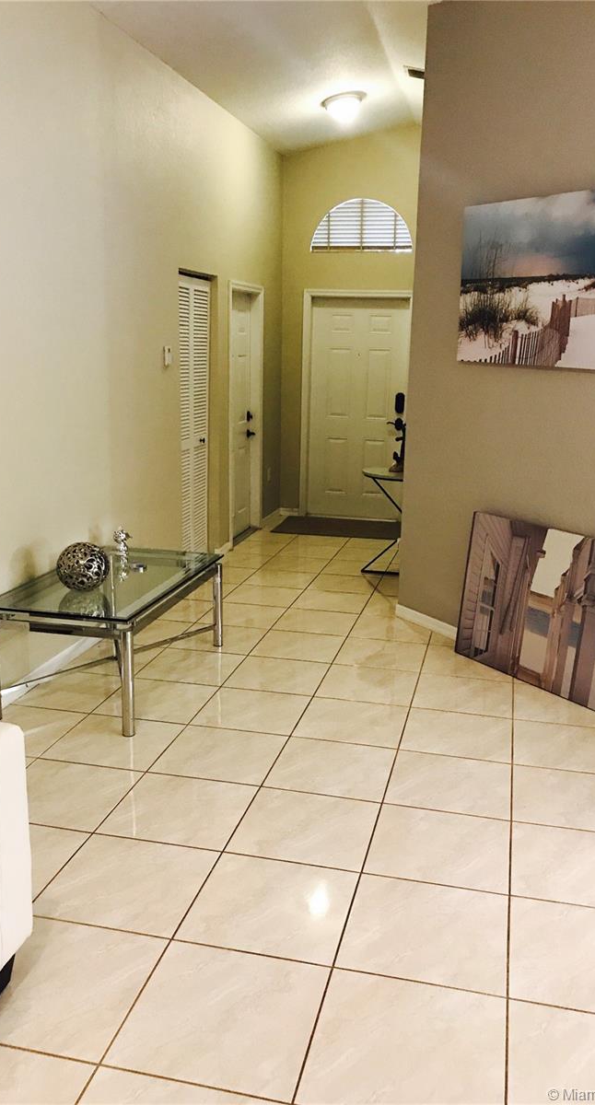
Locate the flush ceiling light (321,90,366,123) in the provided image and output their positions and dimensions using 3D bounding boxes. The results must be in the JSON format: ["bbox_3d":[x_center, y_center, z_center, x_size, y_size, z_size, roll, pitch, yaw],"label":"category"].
[{"bbox_3d":[0.354,-3.283,6.603,0.350,0.150,0.350,-5,11,15],"label":"flush ceiling light"}]

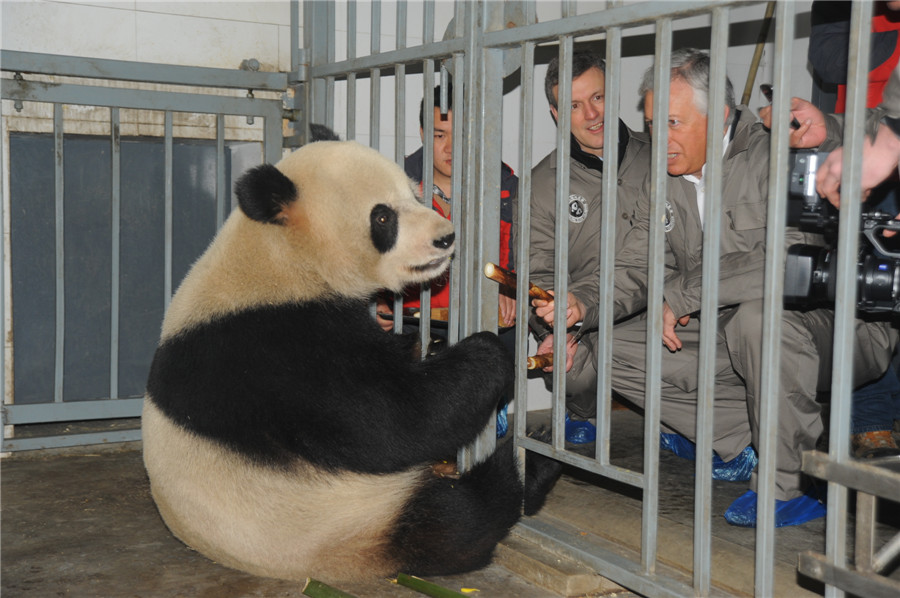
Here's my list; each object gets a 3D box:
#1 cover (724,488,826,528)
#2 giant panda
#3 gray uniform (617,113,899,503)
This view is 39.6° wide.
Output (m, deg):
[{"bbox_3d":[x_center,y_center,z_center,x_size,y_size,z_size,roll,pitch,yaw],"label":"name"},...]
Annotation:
[{"bbox_3d":[0.683,0.413,2.566,0.275,0.090,0.120,-1,6,-29],"label":"cover"},{"bbox_3d":[-0.201,0.067,2.515,0.870,0.830,0.670,1,5,-5],"label":"giant panda"},{"bbox_3d":[0.679,0.014,2.713,0.630,0.790,0.530,-3,6,-38],"label":"gray uniform"}]

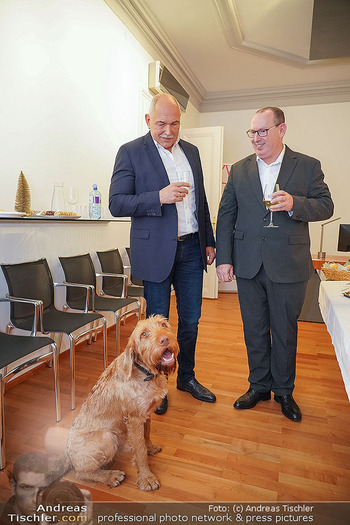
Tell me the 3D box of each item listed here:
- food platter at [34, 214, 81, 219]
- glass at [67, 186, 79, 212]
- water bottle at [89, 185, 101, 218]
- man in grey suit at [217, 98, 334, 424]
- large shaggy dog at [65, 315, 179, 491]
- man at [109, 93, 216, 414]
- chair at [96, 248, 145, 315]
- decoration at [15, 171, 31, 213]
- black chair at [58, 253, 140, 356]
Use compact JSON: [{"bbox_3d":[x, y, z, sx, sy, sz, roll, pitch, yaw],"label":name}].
[{"bbox_3d":[-0.785,-0.314,2.338,0.290,0.035,0.290,4,7,19],"label":"food platter"},{"bbox_3d":[-0.746,-0.441,2.552,0.085,0.220,0.085,4,7,19],"label":"glass"},{"bbox_3d":[-0.630,-0.477,2.757,0.085,0.270,0.085,1,6,0],"label":"water bottle"},{"bbox_3d":[0.591,0.005,2.099,0.660,1.780,0.460,4,7,21],"label":"man in grey suit"},{"bbox_3d":[-0.204,0.568,1.578,0.500,0.710,0.320,3,7,18],"label":"large shaggy dog"},{"bbox_3d":[-0.073,-0.070,2.208,0.640,1.870,0.480,-2,7,-25],"label":"man"},{"bbox_3d":[-0.426,0.316,3.292,0.560,0.840,0.550,4,7,19],"label":"chair"},{"bbox_3d":[-0.907,-0.417,2.086,0.094,0.260,0.094,4,7,19],"label":"decoration"},{"bbox_3d":[-0.601,0.368,2.790,0.560,0.840,0.550,4,7,19],"label":"black chair"}]

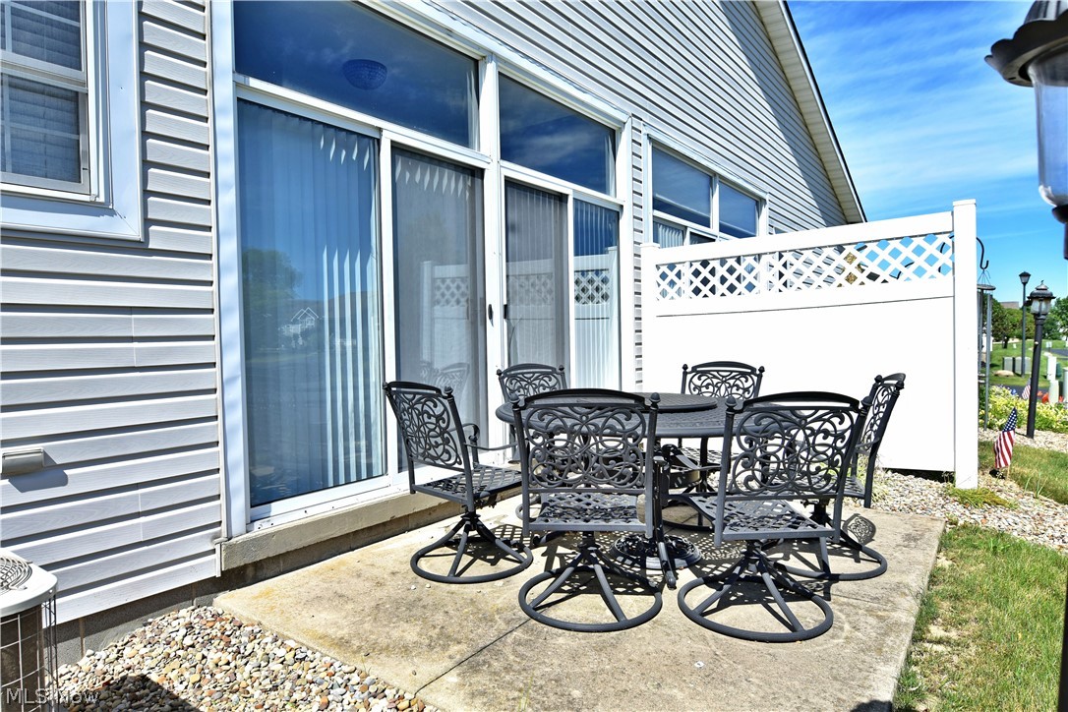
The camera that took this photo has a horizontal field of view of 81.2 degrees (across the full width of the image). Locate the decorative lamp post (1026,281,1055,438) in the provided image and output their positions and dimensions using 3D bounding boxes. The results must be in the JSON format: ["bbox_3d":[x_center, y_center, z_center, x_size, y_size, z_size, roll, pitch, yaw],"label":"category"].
[{"bbox_3d":[6.079,0.041,7.500,0.270,1.870,0.270,3,1,37],"label":"decorative lamp post"}]

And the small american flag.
[{"bbox_3d":[3.595,0.641,4.750,0.200,0.500,0.100,0,1,37],"label":"small american flag"}]

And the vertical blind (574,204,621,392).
[{"bbox_3d":[0.552,-0.348,5.348,0.060,1.915,0.773,0,1,37],"label":"vertical blind"}]

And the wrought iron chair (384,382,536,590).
[{"bbox_3d":[-0.329,0.565,3.086,0.640,0.920,0.610,-2,2,-44],"label":"wrought iron chair"}]

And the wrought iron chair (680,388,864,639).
[{"bbox_3d":[0.875,0.553,2.472,0.610,0.920,0.640,-1,1,-9],"label":"wrought iron chair"}]

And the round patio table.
[{"bbox_3d":[0.580,0.630,3.151,1.530,0.750,1.530,-1,1,0],"label":"round patio table"}]

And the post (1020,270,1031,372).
[{"bbox_3d":[16.525,-1.061,21.000,0.340,3.500,0.340,0,1,37],"label":"post"}]

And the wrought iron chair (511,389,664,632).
[{"bbox_3d":[0.223,0.564,2.576,0.610,0.920,0.640,-1,1,6],"label":"wrought iron chair"}]

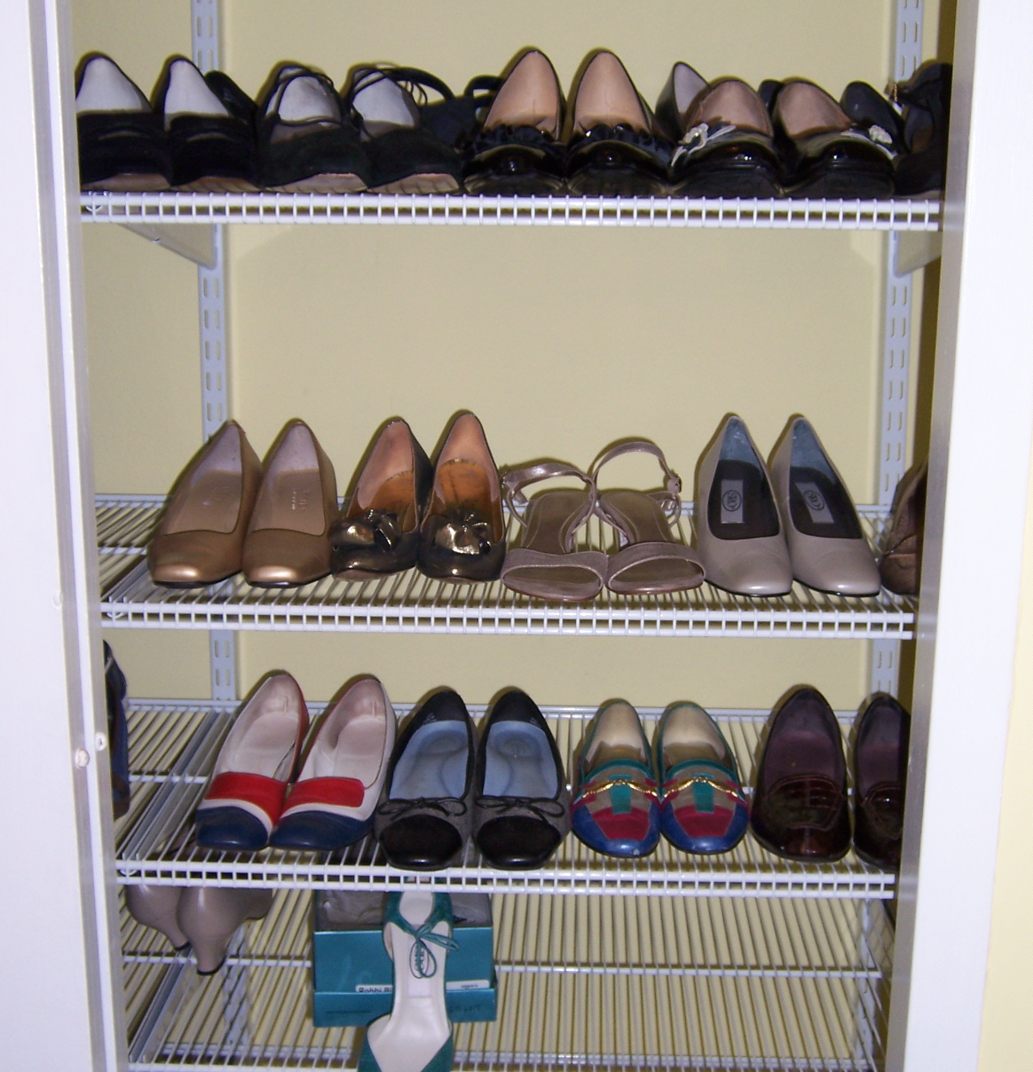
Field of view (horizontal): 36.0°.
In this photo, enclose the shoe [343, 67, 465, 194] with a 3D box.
[{"bbox_3d":[-0.102,-0.338,1.311,0.083,0.105,0.250,-2,14,-11],"label":"shoe"}]

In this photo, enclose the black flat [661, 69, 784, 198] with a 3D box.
[{"bbox_3d":[0.172,-0.328,1.301,0.085,0.096,0.248,2,13,6],"label":"black flat"}]

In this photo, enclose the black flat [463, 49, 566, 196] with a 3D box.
[{"bbox_3d":[0.004,-0.344,1.310,0.081,0.124,0.235,1,13,4],"label":"black flat"}]

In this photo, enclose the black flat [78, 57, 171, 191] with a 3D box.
[{"bbox_3d":[-0.328,-0.346,1.323,0.077,0.118,0.240,-3,13,-14],"label":"black flat"}]

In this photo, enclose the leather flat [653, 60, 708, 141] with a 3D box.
[{"bbox_3d":[0.163,-0.354,1.375,0.077,0.110,0.242,-1,14,-5],"label":"leather flat"}]

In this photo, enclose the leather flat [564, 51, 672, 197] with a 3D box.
[{"bbox_3d":[0.079,-0.340,1.298,0.080,0.118,0.243,1,13,1],"label":"leather flat"}]

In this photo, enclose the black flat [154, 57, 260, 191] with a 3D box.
[{"bbox_3d":[-0.263,-0.342,1.314,0.080,0.110,0.250,-3,14,-13],"label":"black flat"}]

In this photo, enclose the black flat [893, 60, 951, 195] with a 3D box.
[{"bbox_3d":[0.339,-0.336,1.304,0.080,0.116,0.240,2,13,7],"label":"black flat"}]

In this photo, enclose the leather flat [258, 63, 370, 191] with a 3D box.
[{"bbox_3d":[-0.166,-0.337,1.305,0.082,0.106,0.245,-1,13,-7],"label":"leather flat"}]

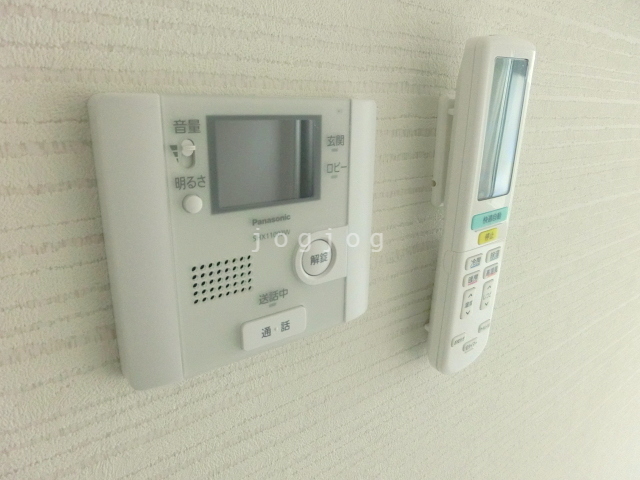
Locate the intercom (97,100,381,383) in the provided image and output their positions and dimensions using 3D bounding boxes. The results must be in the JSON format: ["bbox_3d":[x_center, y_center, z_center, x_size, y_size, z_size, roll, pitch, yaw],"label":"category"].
[{"bbox_3d":[-0.028,-0.005,0.223,0.144,0.127,0.020,-12,20,-36],"label":"intercom"}]

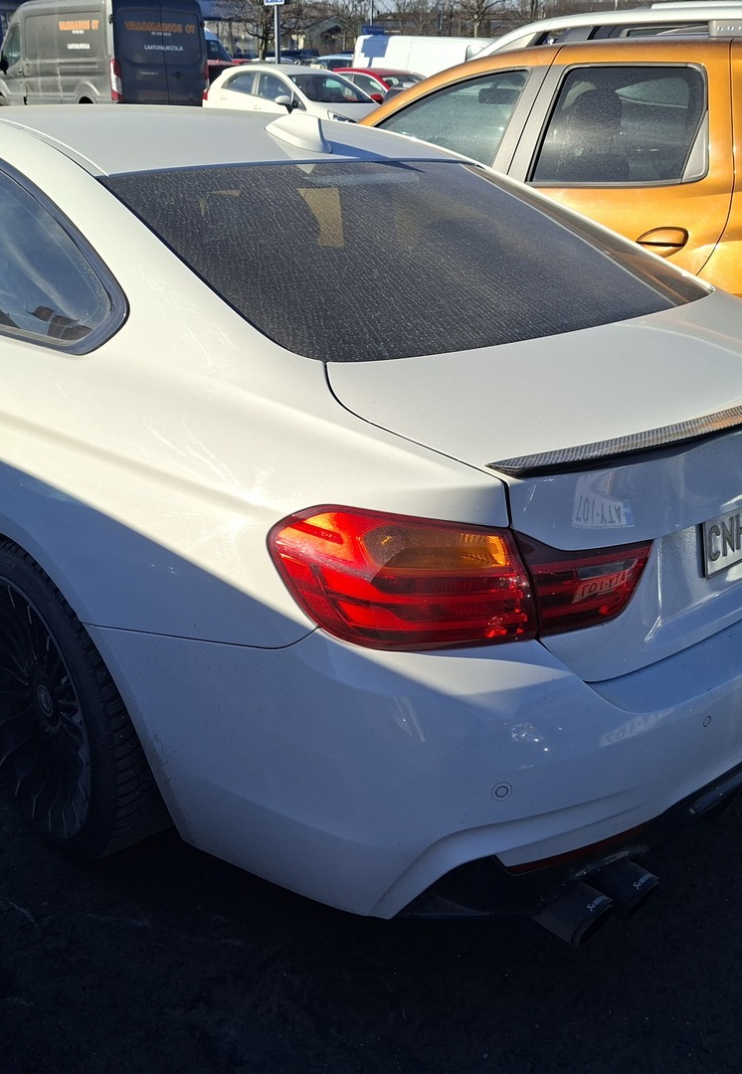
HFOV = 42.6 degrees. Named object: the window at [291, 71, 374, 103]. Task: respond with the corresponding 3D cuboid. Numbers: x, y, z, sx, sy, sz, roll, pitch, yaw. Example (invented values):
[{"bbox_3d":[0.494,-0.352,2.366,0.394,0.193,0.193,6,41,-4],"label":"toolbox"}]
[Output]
[{"bbox_3d":[-0.626,-7.064,15.000,1.300,0.150,0.750,-20,63,-38],"label":"window"}]

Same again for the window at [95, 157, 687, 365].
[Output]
[{"bbox_3d":[0.128,-0.618,1.923,1.200,0.120,0.740,-18,49,-40],"label":"window"}]

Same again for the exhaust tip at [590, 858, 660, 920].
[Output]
[{"bbox_3d":[0.387,0.549,1.502,0.100,0.100,0.120,-18,31,-40],"label":"exhaust tip"}]

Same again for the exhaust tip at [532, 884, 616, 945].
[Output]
[{"bbox_3d":[0.309,0.570,1.446,0.100,0.100,0.120,-18,31,-40],"label":"exhaust tip"}]

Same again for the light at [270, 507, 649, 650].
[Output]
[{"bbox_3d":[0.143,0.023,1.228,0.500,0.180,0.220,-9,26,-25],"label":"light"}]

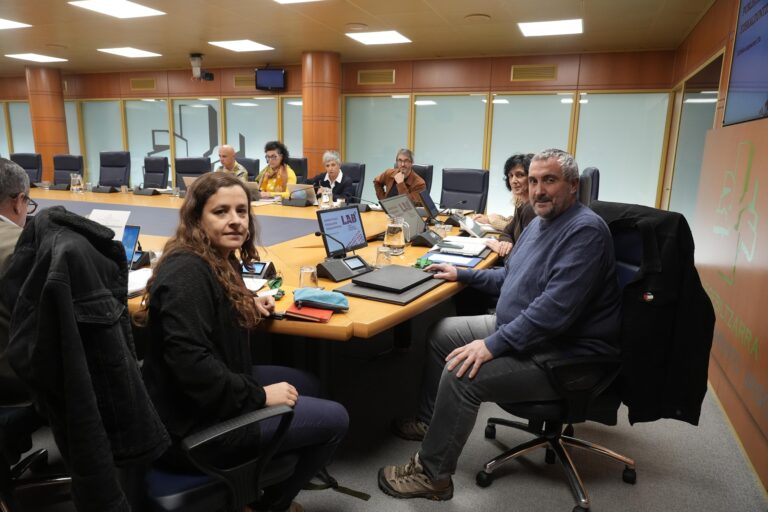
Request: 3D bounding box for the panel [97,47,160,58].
[{"bbox_3d":[-3.516,-2.843,7.103,0.600,0.050,0.600,6,13,21],"label":"panel"}]

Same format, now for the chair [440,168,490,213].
[{"bbox_3d":[0.728,-0.313,5.250,0.600,1.110,0.640,6,12,23],"label":"chair"}]

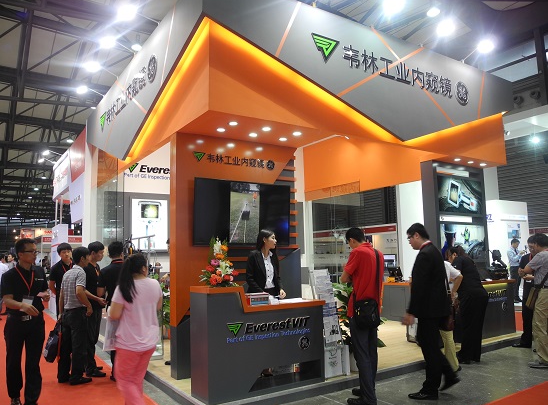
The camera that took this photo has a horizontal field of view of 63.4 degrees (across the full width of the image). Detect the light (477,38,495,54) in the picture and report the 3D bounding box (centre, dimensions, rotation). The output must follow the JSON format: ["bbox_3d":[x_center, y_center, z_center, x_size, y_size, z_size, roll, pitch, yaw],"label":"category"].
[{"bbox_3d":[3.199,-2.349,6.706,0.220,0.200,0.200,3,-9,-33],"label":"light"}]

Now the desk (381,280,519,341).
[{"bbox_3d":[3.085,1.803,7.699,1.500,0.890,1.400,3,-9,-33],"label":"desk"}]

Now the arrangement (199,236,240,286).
[{"bbox_3d":[-0.577,0.614,4.609,0.400,0.500,0.340,3,-8,-34],"label":"arrangement"}]

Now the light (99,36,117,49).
[{"bbox_3d":[-2.397,-2.300,6.400,0.200,0.160,0.200,3,-8,-34],"label":"light"}]

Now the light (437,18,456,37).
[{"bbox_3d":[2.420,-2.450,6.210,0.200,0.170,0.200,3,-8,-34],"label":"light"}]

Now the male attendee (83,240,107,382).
[{"bbox_3d":[-2.395,1.406,5.969,0.360,1.735,0.500,1,-8,-18],"label":"male attendee"}]

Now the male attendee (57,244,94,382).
[{"bbox_3d":[-2.491,1.401,5.629,0.400,1.680,0.500,5,-9,-42],"label":"male attendee"}]

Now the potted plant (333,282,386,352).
[{"bbox_3d":[1.002,1.487,5.394,0.640,1.025,0.600,-3,-8,11],"label":"potted plant"}]

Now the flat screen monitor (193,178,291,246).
[{"bbox_3d":[-0.387,0.150,5.713,1.402,0.818,0.090,3,-6,-33],"label":"flat screen monitor"}]

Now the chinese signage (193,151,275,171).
[{"bbox_3d":[-0.486,-0.550,5.775,1.205,0.171,0.050,3,-9,-33],"label":"chinese signage"}]

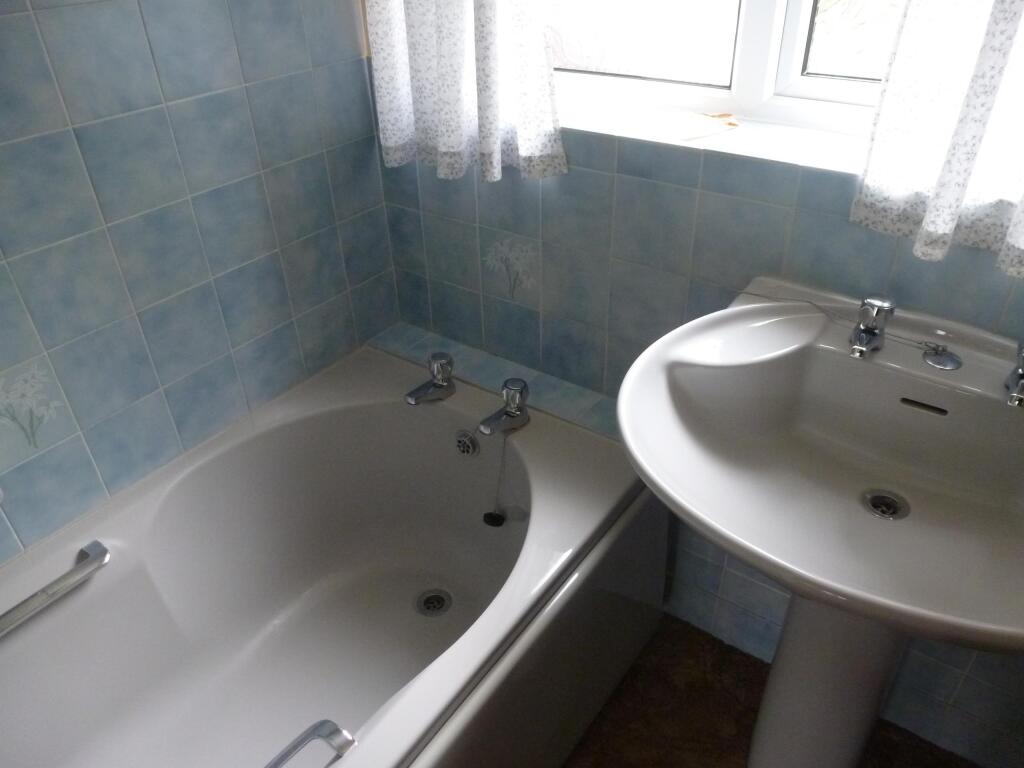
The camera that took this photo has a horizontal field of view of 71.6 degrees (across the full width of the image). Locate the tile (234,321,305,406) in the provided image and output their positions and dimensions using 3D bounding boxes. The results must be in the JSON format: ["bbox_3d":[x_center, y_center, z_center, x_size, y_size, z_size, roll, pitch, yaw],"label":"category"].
[{"bbox_3d":[-0.488,-0.041,1.448,0.010,0.141,0.148,20,39,29],"label":"tile"}]

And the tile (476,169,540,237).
[{"bbox_3d":[-0.006,-0.355,1.338,0.148,0.148,0.010,20,40,30],"label":"tile"}]

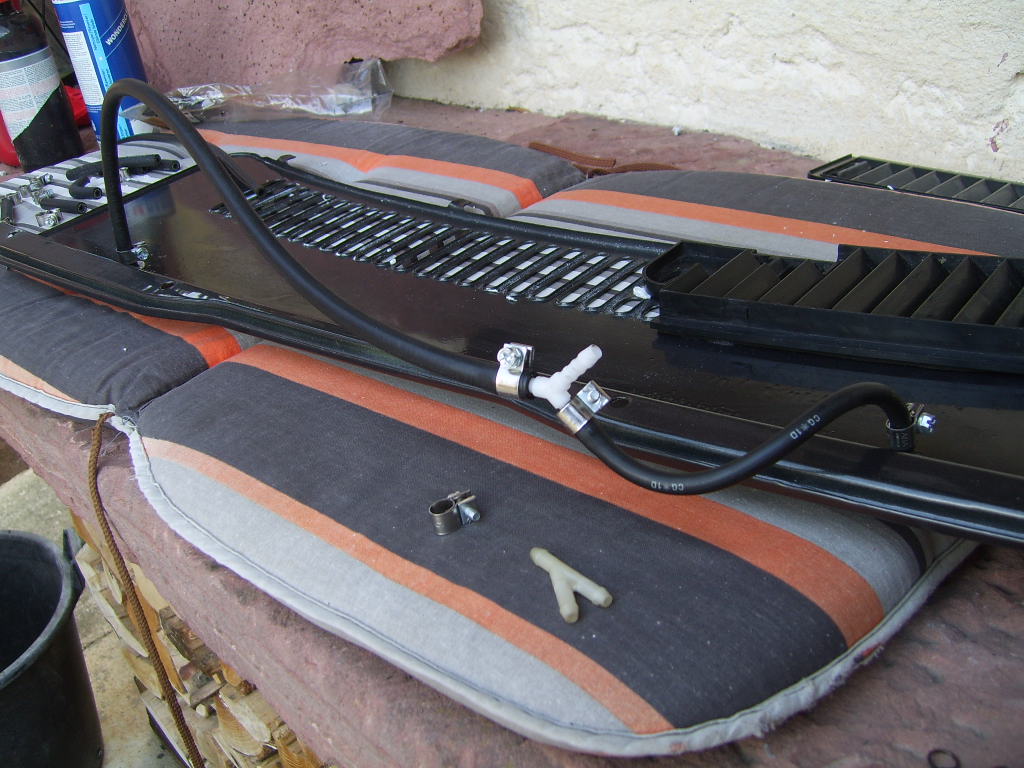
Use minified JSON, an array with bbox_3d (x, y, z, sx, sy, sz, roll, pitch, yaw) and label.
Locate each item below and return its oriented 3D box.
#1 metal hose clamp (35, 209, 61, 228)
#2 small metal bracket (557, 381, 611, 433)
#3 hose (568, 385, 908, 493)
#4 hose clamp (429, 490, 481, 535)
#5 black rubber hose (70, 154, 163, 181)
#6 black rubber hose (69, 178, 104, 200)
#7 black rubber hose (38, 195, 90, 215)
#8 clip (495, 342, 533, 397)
[{"bbox_3d":[-0.365,-0.130,0.885,0.020,0.013,0.014,-15,34,-13],"label":"metal hose clamp"},{"bbox_3d":[0.028,0.009,0.445,0.021,0.010,0.015,-43,7,0],"label":"small metal bracket"},{"bbox_3d":[0.092,0.019,0.455,0.143,0.054,0.022,-9,31,-1],"label":"hose"},{"bbox_3d":[-0.024,0.053,0.460,0.020,0.011,0.015,-17,32,-14],"label":"hose clamp"},{"bbox_3d":[-0.311,-0.170,0.882,0.075,0.013,0.016,-5,31,5],"label":"black rubber hose"},{"bbox_3d":[-0.326,-0.150,0.862,0.028,0.011,0.020,9,35,27],"label":"black rubber hose"},{"bbox_3d":[-0.329,-0.132,0.827,0.055,0.010,0.010,13,37,35],"label":"black rubber hose"},{"bbox_3d":[0.001,-0.005,0.441,0.009,0.021,0.015,13,16,24],"label":"clip"}]

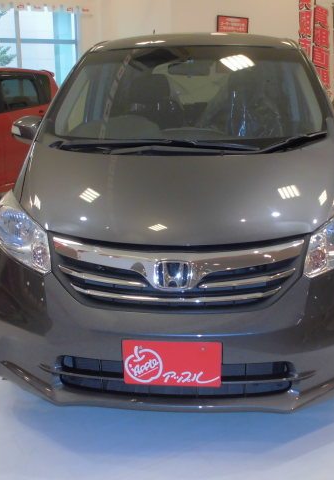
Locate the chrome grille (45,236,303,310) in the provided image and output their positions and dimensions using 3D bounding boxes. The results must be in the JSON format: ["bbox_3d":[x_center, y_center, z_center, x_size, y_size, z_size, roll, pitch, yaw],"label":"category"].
[{"bbox_3d":[0.025,0.112,1.791,0.865,0.210,0.140,1,15,5],"label":"chrome grille"}]

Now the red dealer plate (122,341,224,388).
[{"bbox_3d":[0.018,0.417,1.801,0.330,0.165,0.012,1,15,5],"label":"red dealer plate"}]

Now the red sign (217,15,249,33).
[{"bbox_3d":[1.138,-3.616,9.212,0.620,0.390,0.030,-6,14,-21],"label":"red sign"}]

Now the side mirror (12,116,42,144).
[{"bbox_3d":[-0.764,-0.610,2.996,0.215,0.160,0.140,1,15,5],"label":"side mirror"}]

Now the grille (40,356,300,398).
[{"bbox_3d":[0.016,0.478,1.895,0.910,0.135,0.110,1,15,5],"label":"grille"}]

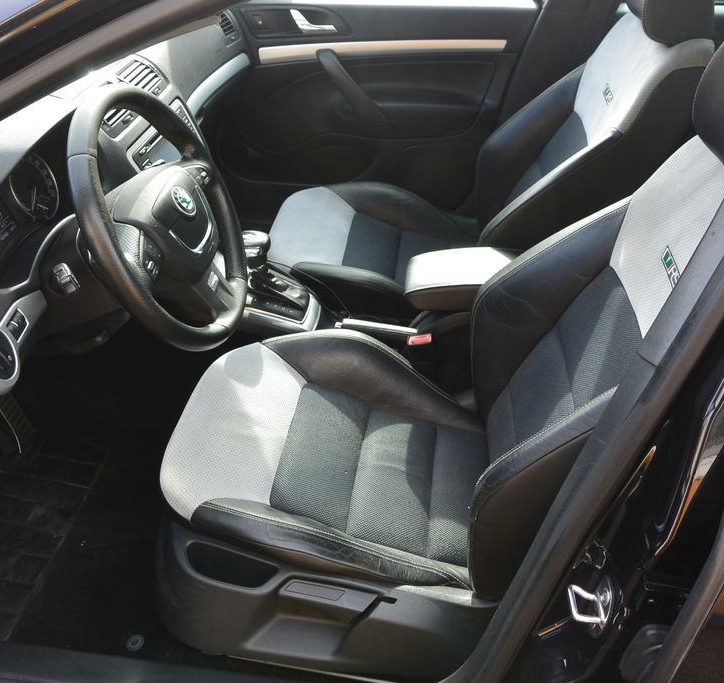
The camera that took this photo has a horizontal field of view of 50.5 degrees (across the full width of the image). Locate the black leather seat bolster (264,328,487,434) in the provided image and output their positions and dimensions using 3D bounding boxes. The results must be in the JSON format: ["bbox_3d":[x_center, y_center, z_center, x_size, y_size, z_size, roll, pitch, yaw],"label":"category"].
[{"bbox_3d":[0.029,0.056,1.465,0.471,0.146,0.117,12,38,0],"label":"black leather seat bolster"}]

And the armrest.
[{"bbox_3d":[0.231,-0.122,1.488,0.296,0.068,0.147,3,37,8],"label":"armrest"}]

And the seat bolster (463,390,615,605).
[{"bbox_3d":[0.250,0.183,1.017,0.171,0.457,0.110,19,38,-5],"label":"seat bolster"}]

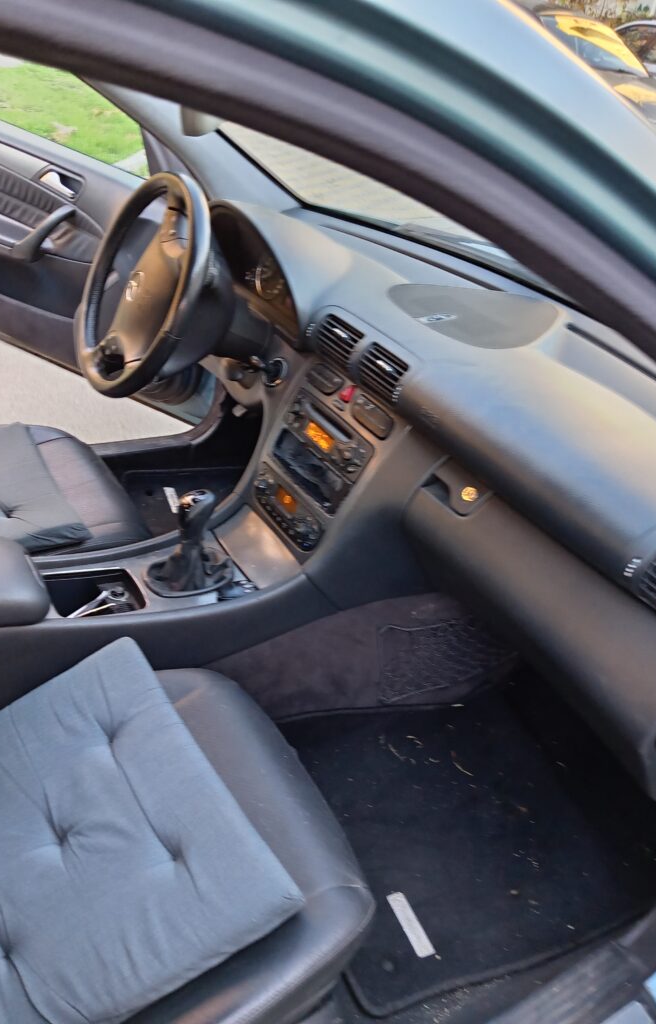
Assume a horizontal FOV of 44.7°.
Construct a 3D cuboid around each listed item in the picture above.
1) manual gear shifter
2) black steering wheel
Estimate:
[{"bbox_3d":[-0.203,0.039,1.183,0.138,0.165,0.101,-13,37,-29],"label":"manual gear shifter"},{"bbox_3d":[-0.283,-0.369,1.361,0.130,0.385,0.385,15,20,-42],"label":"black steering wheel"}]

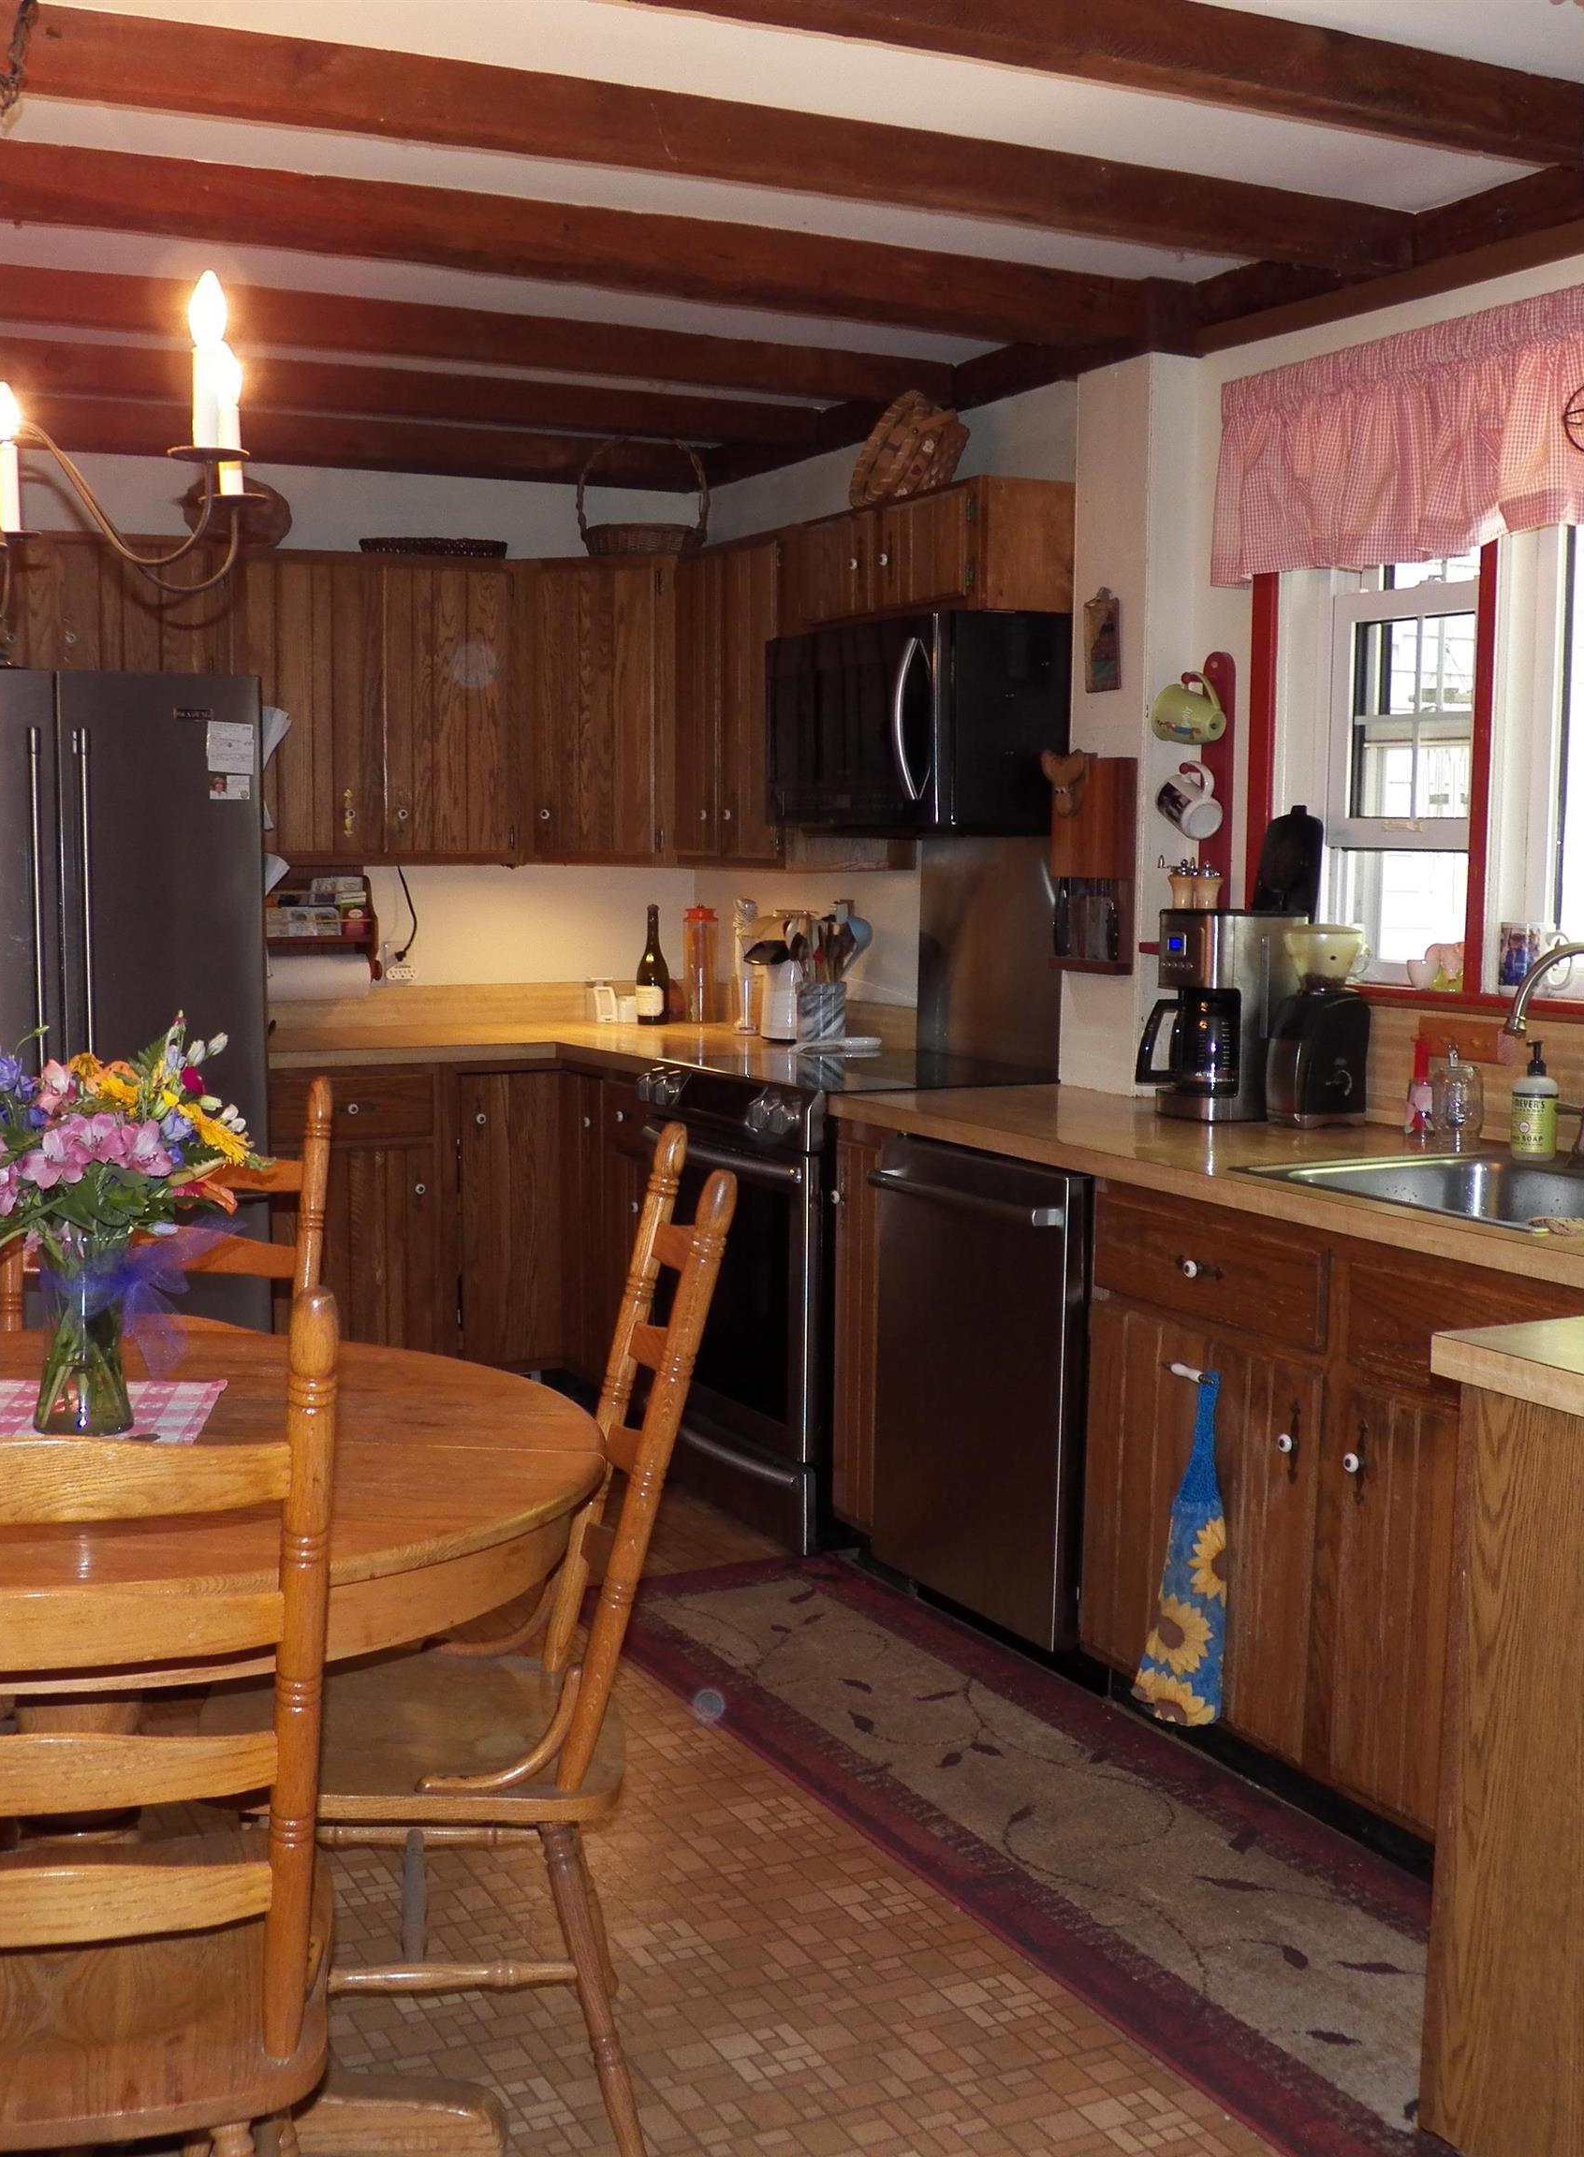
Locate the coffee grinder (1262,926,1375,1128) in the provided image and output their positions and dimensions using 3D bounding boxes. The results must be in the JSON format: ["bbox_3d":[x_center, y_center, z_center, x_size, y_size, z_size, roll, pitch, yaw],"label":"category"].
[{"bbox_3d":[0.934,-0.093,4.097,0.160,0.345,0.125,-3,7,-27],"label":"coffee grinder"}]

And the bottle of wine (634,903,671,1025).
[{"bbox_3d":[-0.356,-0.297,6.061,0.080,0.310,0.080,-3,7,-27],"label":"bottle of wine"}]

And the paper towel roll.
[{"bbox_3d":[-1.187,-0.253,5.788,0.280,0.120,0.120,-3,7,-27],"label":"paper towel roll"}]

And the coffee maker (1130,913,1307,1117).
[{"bbox_3d":[0.752,-0.111,4.165,0.275,0.362,0.195,-3,7,-27],"label":"coffee maker"}]

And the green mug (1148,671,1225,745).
[{"bbox_3d":[0.711,-0.668,4.194,0.105,0.126,0.101,-3,7,-27],"label":"green mug"}]

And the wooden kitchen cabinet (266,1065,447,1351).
[{"bbox_3d":[-1.085,0.368,5.367,0.395,0.845,0.607,-3,7,-27],"label":"wooden kitchen cabinet"}]

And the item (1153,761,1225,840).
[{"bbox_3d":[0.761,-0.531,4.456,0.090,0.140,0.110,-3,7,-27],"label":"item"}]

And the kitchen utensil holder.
[{"bbox_3d":[0.074,-0.159,5.535,0.112,0.155,0.112,0,6,0],"label":"kitchen utensil holder"}]

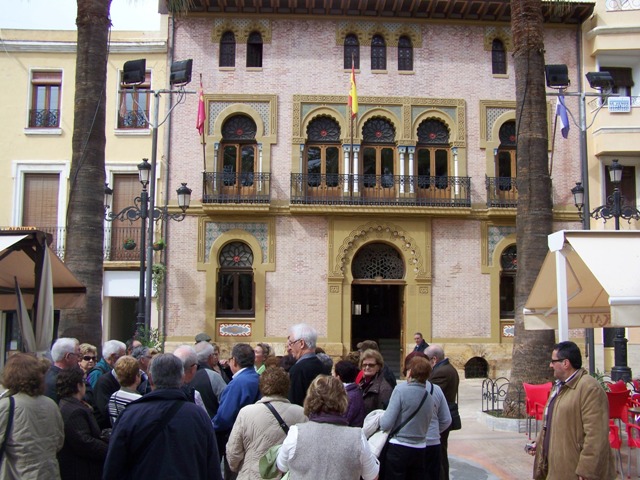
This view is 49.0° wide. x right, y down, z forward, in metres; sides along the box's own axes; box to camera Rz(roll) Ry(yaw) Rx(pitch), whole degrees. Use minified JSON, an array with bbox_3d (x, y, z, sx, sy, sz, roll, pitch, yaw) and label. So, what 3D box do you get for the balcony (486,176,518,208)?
[{"bbox_3d":[6.507,-1.543,23.111,2.167,1.061,0.420,1,-7,-3],"label":"balcony"}]

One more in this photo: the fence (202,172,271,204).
[{"bbox_3d":[-2.589,-1.564,21.983,2.093,1.002,0.550,1,-6,-2],"label":"fence"}]

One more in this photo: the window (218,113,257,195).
[{"bbox_3d":[-2.918,-3.025,25.006,1.380,3.095,0.250,1,-7,-3],"label":"window"}]

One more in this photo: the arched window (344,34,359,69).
[{"bbox_3d":[1.091,-6.428,23.961,0.514,1.275,0.200,1,-7,-3],"label":"arched window"}]

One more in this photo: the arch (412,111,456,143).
[{"bbox_3d":[3.701,-3.710,22.754,1.451,1.128,0.250,1,-6,-2],"label":"arch"}]

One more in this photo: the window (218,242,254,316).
[{"bbox_3d":[-2.650,1.252,22.109,1.207,2.359,0.250,1,-6,-2],"label":"window"}]

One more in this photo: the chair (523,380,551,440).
[{"bbox_3d":[3.569,2.752,11.313,0.560,0.850,0.560,0,-7,8],"label":"chair"}]

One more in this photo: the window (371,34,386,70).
[{"bbox_3d":[2.146,-6.877,25.770,0.591,1.377,0.200,1,-7,-3],"label":"window"}]

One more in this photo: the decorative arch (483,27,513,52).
[{"bbox_3d":[6.184,-6.925,24.205,1.086,0.933,0.200,1,-7,-3],"label":"decorative arch"}]

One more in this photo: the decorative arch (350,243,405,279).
[{"bbox_3d":[2.054,0.744,24.887,1.890,1.387,0.200,1,-7,-3],"label":"decorative arch"}]

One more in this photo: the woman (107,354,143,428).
[{"bbox_3d":[-1.465,1.661,5.261,0.480,1.580,0.340,-3,-7,25],"label":"woman"}]

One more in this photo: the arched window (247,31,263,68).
[{"bbox_3d":[-2.206,-6.447,23.776,0.539,1.265,0.200,1,-7,-3],"label":"arched window"}]

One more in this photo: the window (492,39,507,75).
[{"bbox_3d":[6.201,-6.331,24.239,0.509,1.289,0.200,1,-7,-3],"label":"window"}]

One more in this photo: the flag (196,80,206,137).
[{"bbox_3d":[-3.590,-3.996,21.332,0.317,1.745,0.300,1,-6,-2],"label":"flag"}]

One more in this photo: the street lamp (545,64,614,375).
[{"bbox_3d":[6.842,-0.349,18.011,1.967,8.582,0.450,1,-6,-2],"label":"street lamp"}]

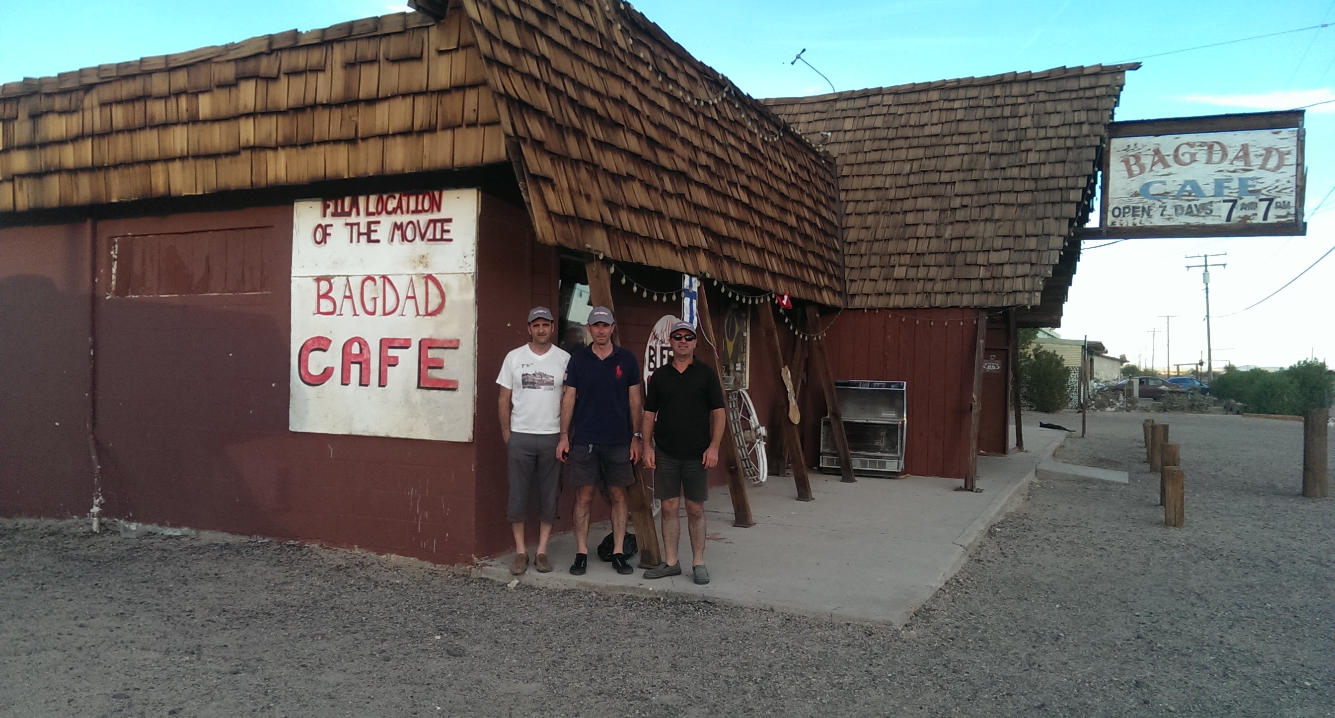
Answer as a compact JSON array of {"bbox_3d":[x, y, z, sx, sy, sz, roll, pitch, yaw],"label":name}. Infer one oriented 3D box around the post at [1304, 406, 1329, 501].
[{"bbox_3d":[8.257,1.194,12.624,0.264,1.140,0.264,1,0,25],"label":"post"}]

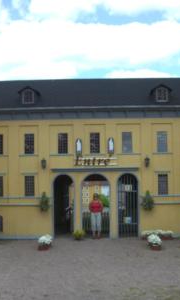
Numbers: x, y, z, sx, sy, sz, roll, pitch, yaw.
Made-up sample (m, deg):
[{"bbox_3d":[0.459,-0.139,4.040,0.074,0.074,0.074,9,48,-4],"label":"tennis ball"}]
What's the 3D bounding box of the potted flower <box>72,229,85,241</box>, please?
[{"bbox_3d":[-0.379,2.894,14.993,0.417,0.393,0.396,-1,-4,1],"label":"potted flower"}]

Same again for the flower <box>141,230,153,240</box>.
[{"bbox_3d":[2.048,3.033,15.560,0.454,0.313,0.424,-1,-4,2],"label":"flower"}]

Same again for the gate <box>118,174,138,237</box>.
[{"bbox_3d":[1.398,2.048,16.027,0.737,2.318,0.071,-1,-4,2],"label":"gate"}]

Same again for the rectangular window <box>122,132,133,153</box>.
[{"bbox_3d":[1.321,-0.250,15.486,0.349,0.727,0.100,-1,-4,1],"label":"rectangular window"}]

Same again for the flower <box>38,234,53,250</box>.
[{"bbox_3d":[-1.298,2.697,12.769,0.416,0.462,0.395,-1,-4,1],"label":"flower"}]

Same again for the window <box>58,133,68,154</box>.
[{"bbox_3d":[-1.006,-0.248,16.271,0.375,0.790,0.100,-1,-5,2],"label":"window"}]

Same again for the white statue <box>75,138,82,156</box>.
[{"bbox_3d":[-0.414,-0.103,16.321,0.272,0.654,0.150,-1,-6,2],"label":"white statue"}]

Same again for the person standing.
[{"bbox_3d":[0.210,2.384,15.902,0.485,1.660,0.320,-1,-6,2],"label":"person standing"}]

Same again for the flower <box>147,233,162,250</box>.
[{"bbox_3d":[1.849,2.617,12.491,0.427,0.495,0.405,-1,-4,1],"label":"flower"}]

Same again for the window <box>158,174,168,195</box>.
[{"bbox_3d":[2.673,1.256,15.957,0.348,0.746,0.091,-1,-4,2],"label":"window"}]

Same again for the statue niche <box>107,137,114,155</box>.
[{"bbox_3d":[0.739,-0.148,15.443,0.246,0.612,0.130,-1,-4,1],"label":"statue niche"}]

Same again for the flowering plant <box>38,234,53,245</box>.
[{"bbox_3d":[-1.327,2.676,13.093,0.419,0.308,0.420,-1,-6,2],"label":"flowering plant"}]

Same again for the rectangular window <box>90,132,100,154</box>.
[{"bbox_3d":[0.179,-0.263,16.238,0.373,0.773,0.100,-1,-5,2],"label":"rectangular window"}]

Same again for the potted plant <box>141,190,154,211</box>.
[{"bbox_3d":[1.998,1.762,15.257,0.460,0.700,0.420,-1,-5,1],"label":"potted plant"}]

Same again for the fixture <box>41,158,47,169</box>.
[{"bbox_3d":[-1.686,0.509,16.072,0.202,0.396,0.220,-1,-5,2],"label":"fixture"}]

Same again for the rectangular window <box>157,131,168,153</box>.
[{"bbox_3d":[2.687,-0.306,16.333,0.389,0.786,0.080,-1,-6,2],"label":"rectangular window"}]

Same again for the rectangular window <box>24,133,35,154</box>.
[{"bbox_3d":[-2.275,-0.230,16.500,0.351,0.779,0.080,-1,-6,2],"label":"rectangular window"}]

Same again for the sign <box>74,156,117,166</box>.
[{"bbox_3d":[0.219,0.429,16.024,1.569,0.384,0.100,-1,-5,2],"label":"sign"}]

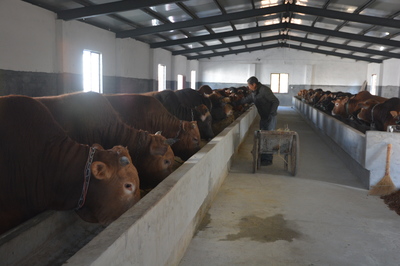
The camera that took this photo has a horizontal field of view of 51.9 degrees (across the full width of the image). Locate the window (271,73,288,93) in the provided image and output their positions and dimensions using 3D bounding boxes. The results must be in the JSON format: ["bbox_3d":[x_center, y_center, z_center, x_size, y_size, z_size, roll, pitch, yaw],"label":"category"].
[{"bbox_3d":[5.762,-3.587,29.738,1.308,1.472,0.120,2,7,10],"label":"window"}]

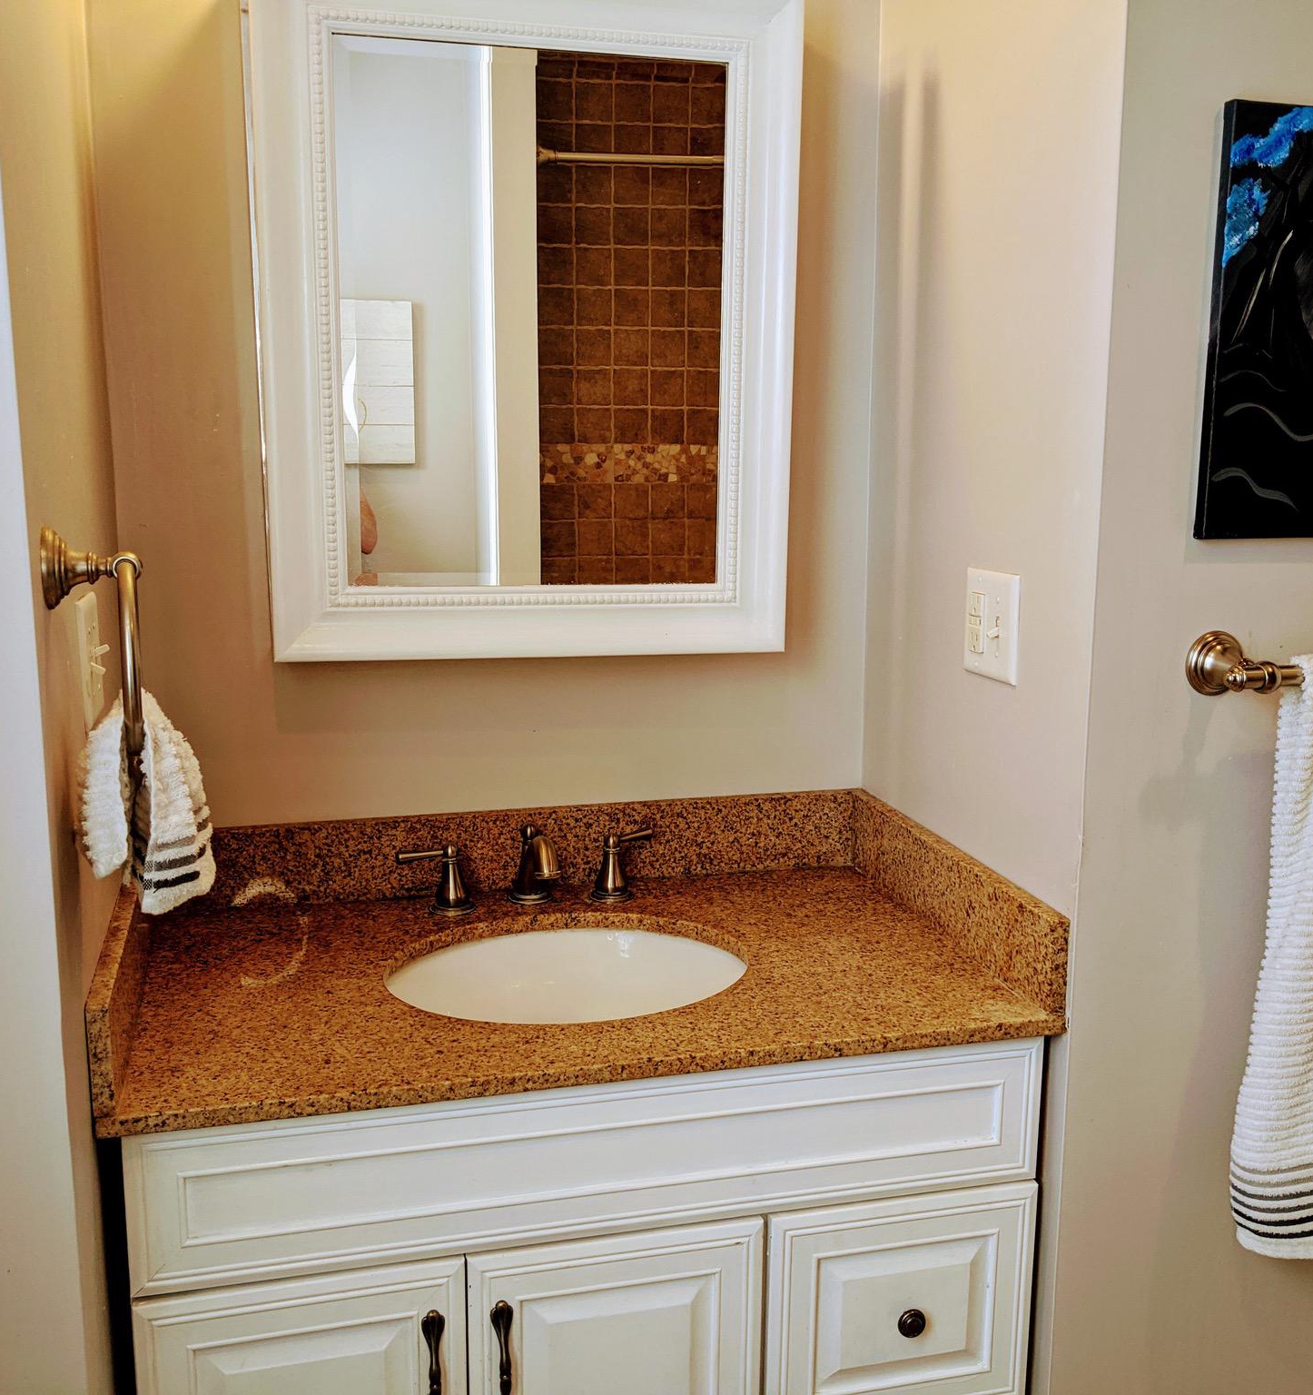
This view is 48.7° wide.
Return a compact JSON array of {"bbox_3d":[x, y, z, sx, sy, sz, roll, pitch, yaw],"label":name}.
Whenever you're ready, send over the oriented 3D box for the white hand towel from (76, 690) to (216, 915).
[{"bbox_3d":[-0.413,0.078,1.180,0.100,0.175,0.135,-3,11,-13],"label":"white hand towel"}]

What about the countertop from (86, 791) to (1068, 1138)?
[{"bbox_3d":[-0.100,0.250,1.601,0.915,0.118,0.556,-3,11,-13],"label":"countertop"}]

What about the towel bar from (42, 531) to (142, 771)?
[{"bbox_3d":[-0.438,-0.042,1.146,0.071,0.188,0.160,-3,11,-13],"label":"towel bar"}]

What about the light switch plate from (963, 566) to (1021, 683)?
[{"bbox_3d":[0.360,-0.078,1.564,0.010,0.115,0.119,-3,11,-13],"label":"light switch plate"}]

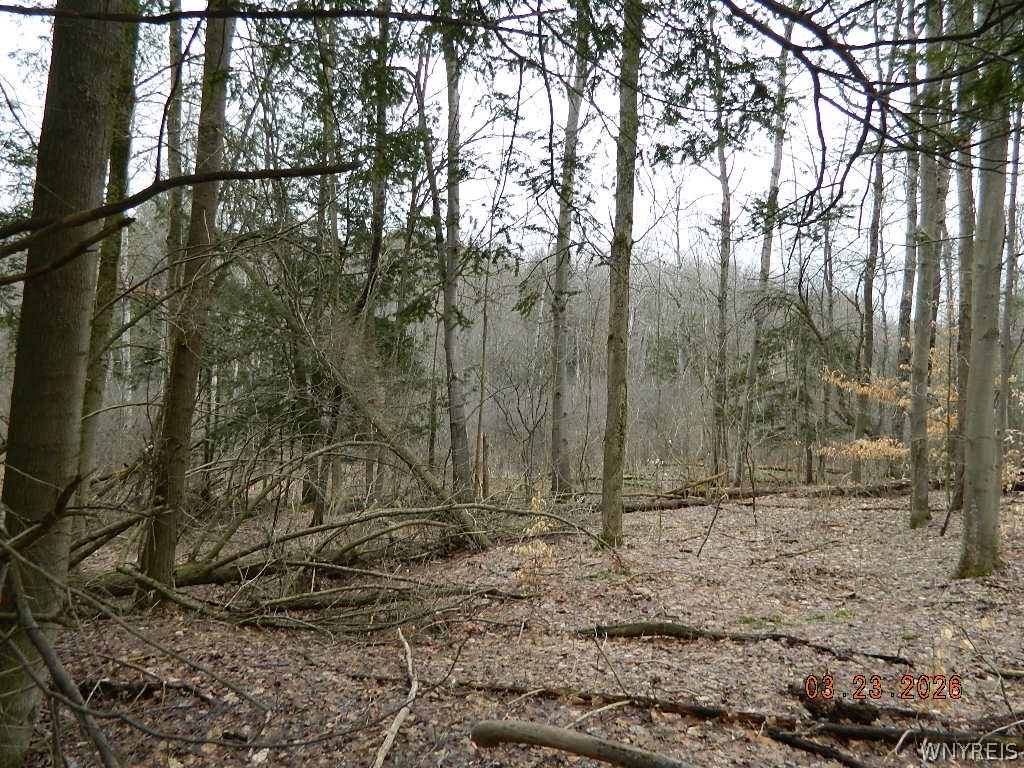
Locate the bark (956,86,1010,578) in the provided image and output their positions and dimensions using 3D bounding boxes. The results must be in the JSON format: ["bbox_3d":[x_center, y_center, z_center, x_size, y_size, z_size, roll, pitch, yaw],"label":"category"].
[{"bbox_3d":[5.221,-0.631,8.118,0.450,5.394,0.450,2,-3,33],"label":"bark"}]

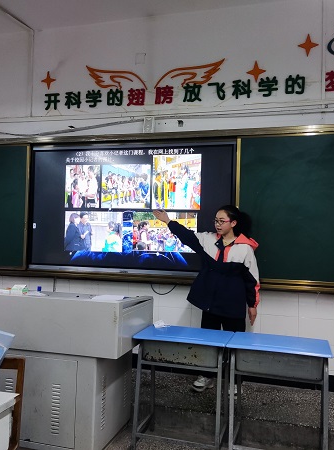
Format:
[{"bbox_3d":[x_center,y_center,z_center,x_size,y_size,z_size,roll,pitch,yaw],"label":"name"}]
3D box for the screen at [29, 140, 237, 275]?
[{"bbox_3d":[-0.366,-0.143,3.958,1.970,1.165,0.080,1,-1,15],"label":"screen"}]

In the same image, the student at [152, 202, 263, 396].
[{"bbox_3d":[0.290,0.572,3.398,0.820,1.450,0.430,1,-1,15],"label":"student"}]

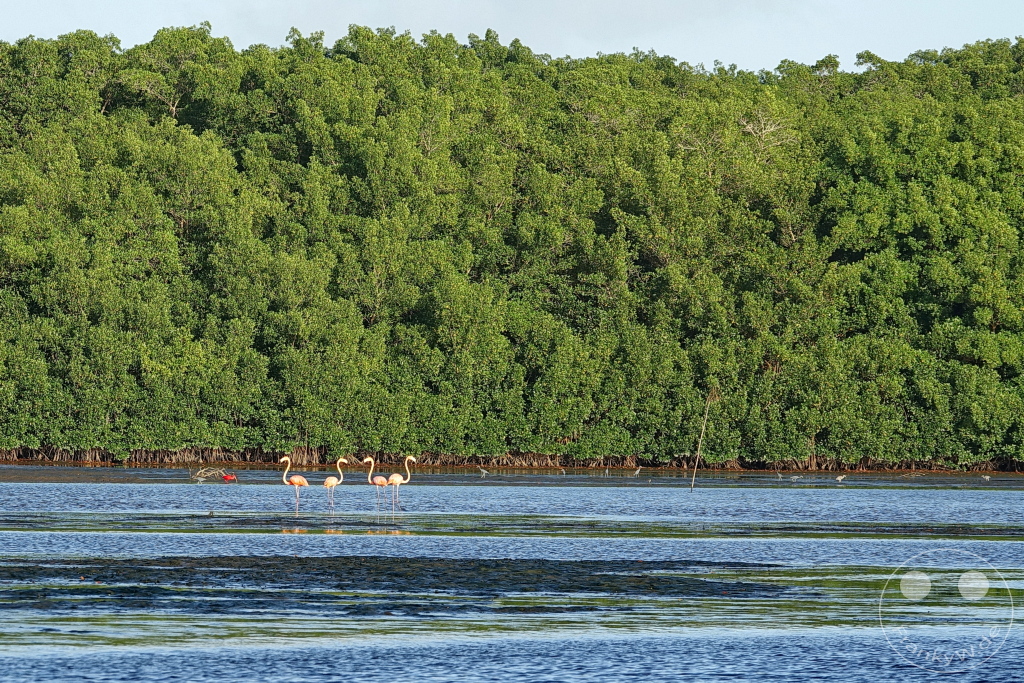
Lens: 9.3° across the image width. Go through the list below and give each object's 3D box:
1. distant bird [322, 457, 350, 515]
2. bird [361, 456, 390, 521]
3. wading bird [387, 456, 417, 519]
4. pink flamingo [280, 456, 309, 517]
[{"bbox_3d":[-3.589,2.979,128.500,0.540,1.220,0.250,0,-1,-22],"label":"distant bird"},{"bbox_3d":[-2.758,3.007,127.500,0.540,1.320,0.250,0,-1,20],"label":"bird"},{"bbox_3d":[-2.226,3.002,127.500,0.580,1.330,0.250,0,-1,-8],"label":"wading bird"},{"bbox_3d":[-4.438,2.979,128.500,0.590,1.250,0.250,0,-1,5],"label":"pink flamingo"}]

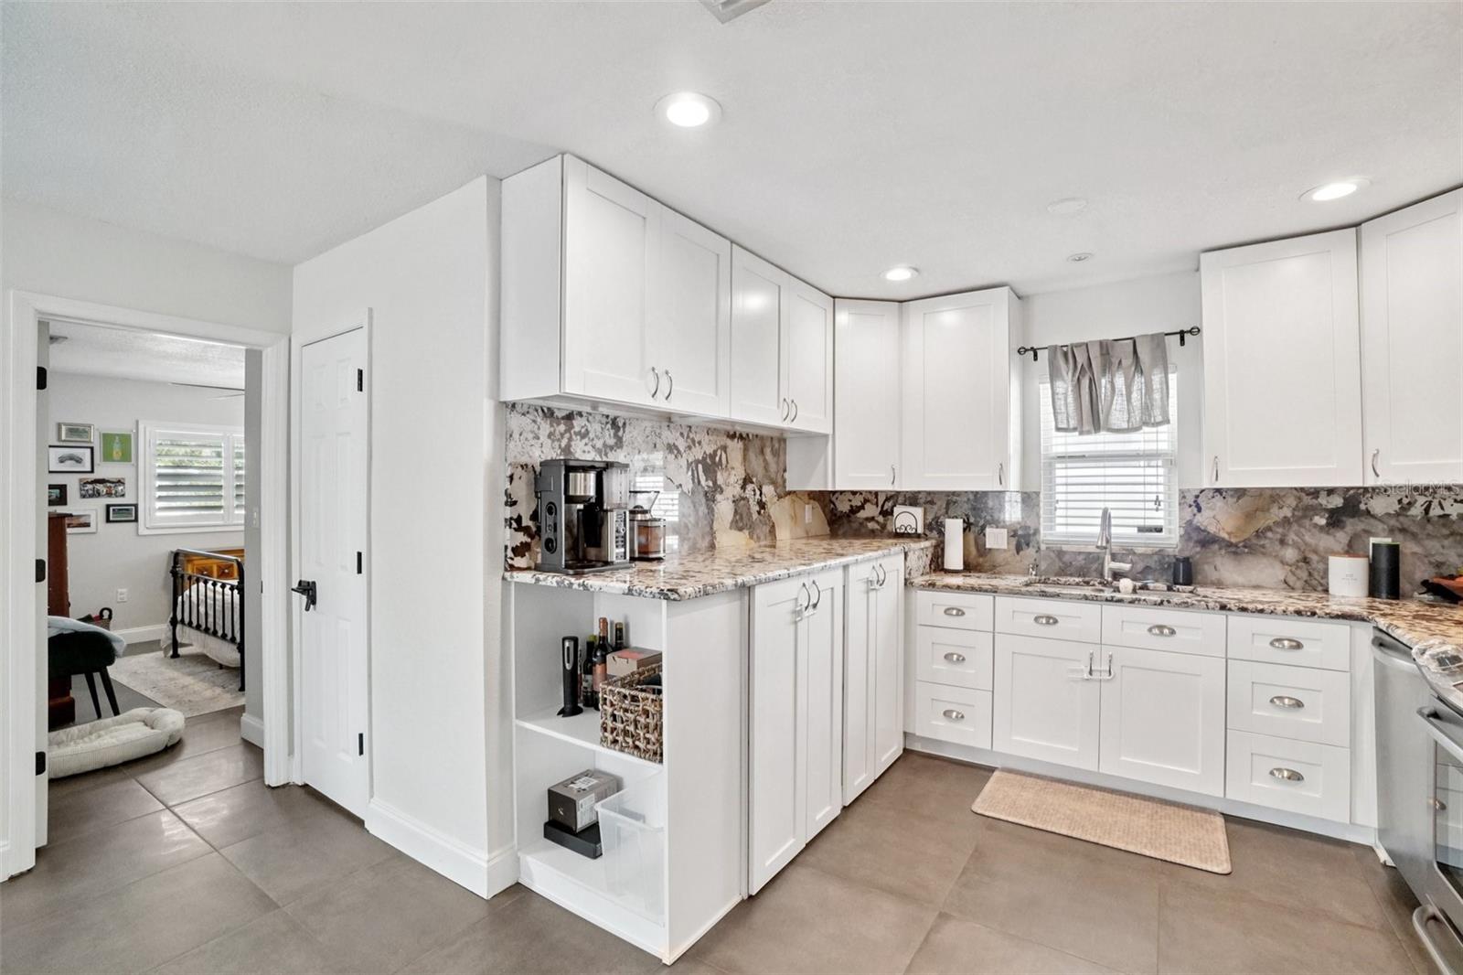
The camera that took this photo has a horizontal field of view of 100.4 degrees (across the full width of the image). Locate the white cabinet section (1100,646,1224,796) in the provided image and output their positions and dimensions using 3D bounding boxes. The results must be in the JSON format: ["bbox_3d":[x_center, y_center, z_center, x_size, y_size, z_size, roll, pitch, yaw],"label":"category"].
[{"bbox_3d":[1.867,0.999,2.651,0.442,0.574,0.020,0,0,29],"label":"white cabinet section"}]

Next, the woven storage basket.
[{"bbox_3d":[-0.223,0.722,1.998,0.255,0.205,0.310,-1,-1,33],"label":"woven storage basket"}]

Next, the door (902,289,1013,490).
[{"bbox_3d":[1.216,-0.514,3.326,0.555,1.055,0.020,0,0,29],"label":"door"}]

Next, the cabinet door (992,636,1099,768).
[{"bbox_3d":[1.478,0.995,2.872,0.447,0.577,0.022,0,0,30],"label":"cabinet door"}]

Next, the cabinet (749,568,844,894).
[{"bbox_3d":[0.027,0.858,2.502,0.610,1.050,0.670,0,0,36],"label":"cabinet"}]

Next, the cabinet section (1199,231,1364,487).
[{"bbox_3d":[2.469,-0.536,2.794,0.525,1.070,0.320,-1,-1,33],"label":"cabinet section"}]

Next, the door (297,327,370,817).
[{"bbox_3d":[-1.759,0.374,2.706,0.575,2.030,0.045,-1,-1,33],"label":"door"}]

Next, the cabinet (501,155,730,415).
[{"bbox_3d":[-0.392,-0.672,2.364,0.333,0.764,0.884,0,0,36],"label":"cabinet"}]

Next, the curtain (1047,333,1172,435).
[{"bbox_3d":[1.957,-0.529,3.173,0.550,0.490,0.080,-1,-1,33],"label":"curtain"}]

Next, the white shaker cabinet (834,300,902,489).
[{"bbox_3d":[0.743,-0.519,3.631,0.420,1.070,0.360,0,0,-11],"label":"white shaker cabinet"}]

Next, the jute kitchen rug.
[{"bbox_3d":[1.537,1.366,2.572,0.850,0.016,0.490,-1,-1,33],"label":"jute kitchen rug"}]

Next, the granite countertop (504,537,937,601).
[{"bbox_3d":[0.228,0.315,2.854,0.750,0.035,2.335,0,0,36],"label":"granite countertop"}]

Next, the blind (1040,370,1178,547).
[{"bbox_3d":[1.991,-0.136,3.238,0.620,0.930,0.090,-1,-1,33],"label":"blind"}]

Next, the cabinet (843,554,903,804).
[{"bbox_3d":[0.456,0.858,3.084,0.610,1.050,0.675,0,0,36],"label":"cabinet"}]

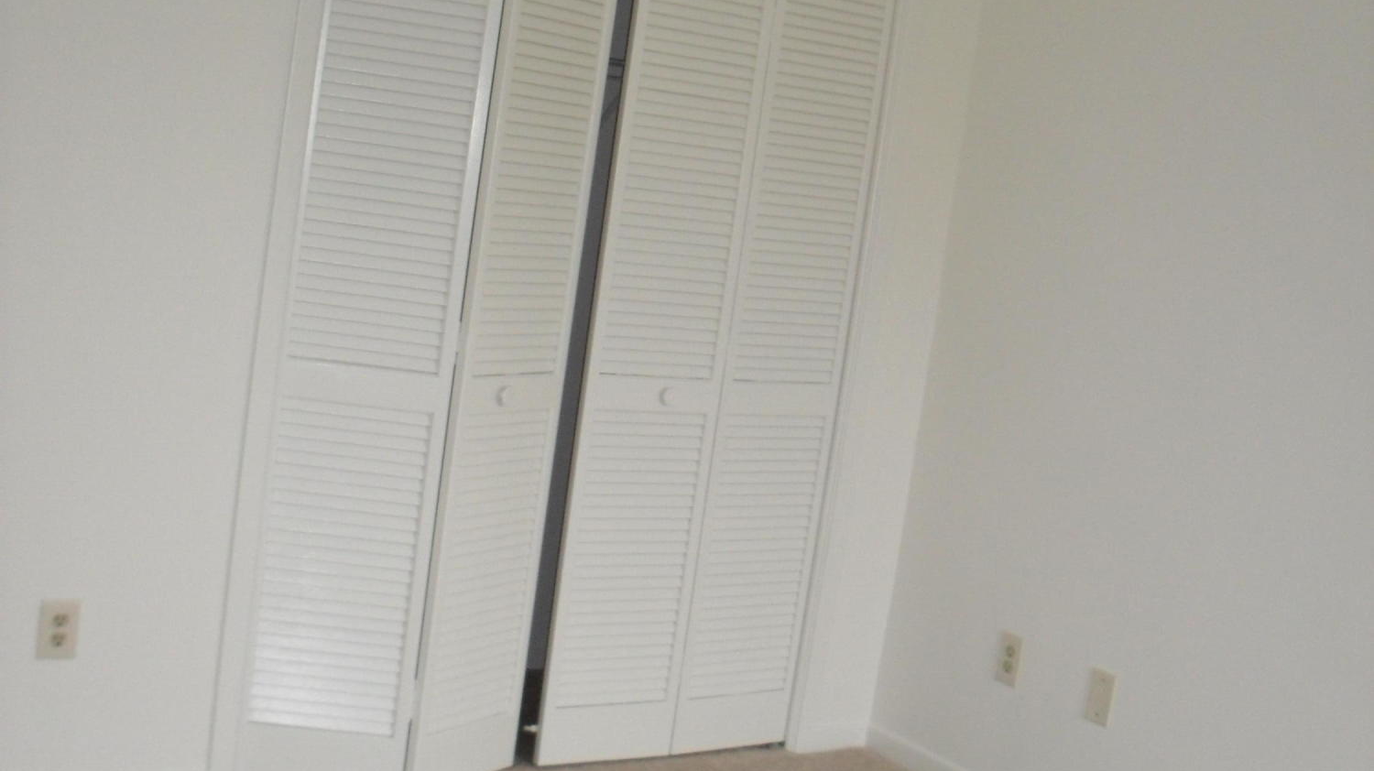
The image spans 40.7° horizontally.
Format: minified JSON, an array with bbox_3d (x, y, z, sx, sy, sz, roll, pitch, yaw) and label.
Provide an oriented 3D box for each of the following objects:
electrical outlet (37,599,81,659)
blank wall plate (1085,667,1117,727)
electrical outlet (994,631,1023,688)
[{"bbox_3d":[-1.258,0.489,3.709,0.074,0.118,0.010,3,9,-34],"label":"electrical outlet"},{"bbox_3d":[0.962,0.726,4.310,0.010,0.118,0.074,3,9,-34],"label":"blank wall plate"},{"bbox_3d":[0.792,0.676,4.561,0.010,0.118,0.074,3,9,-34],"label":"electrical outlet"}]

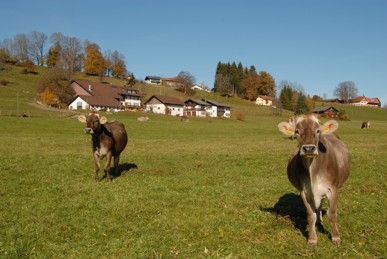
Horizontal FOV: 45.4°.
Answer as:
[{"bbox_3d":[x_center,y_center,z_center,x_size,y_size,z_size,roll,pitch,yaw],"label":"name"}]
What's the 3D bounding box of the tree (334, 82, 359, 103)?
[{"bbox_3d":[135.545,-33.222,410.000,21.300,20.400,21.300,1,2,0],"label":"tree"}]

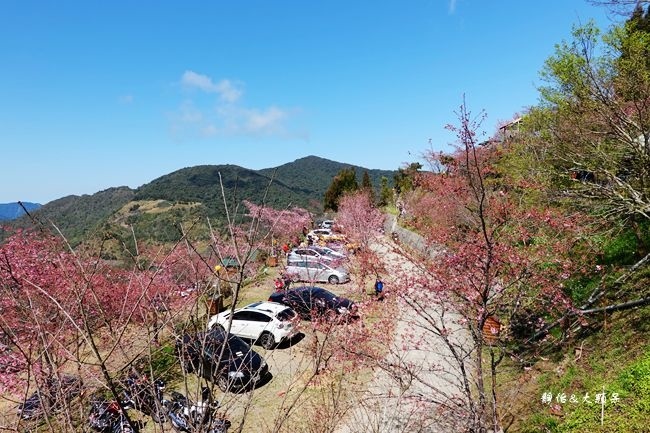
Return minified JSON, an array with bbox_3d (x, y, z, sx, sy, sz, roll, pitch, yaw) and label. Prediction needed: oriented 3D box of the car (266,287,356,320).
[{"bbox_3d":[-0.670,4.537,22.995,4.580,1.470,1.790,0,4,15],"label":"car"}]

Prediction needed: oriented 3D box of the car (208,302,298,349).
[{"bbox_3d":[-3.281,4.792,19.791,4.450,1.580,1.800,1,5,26],"label":"car"}]

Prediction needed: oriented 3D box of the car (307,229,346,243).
[{"bbox_3d":[0.199,2.187,46.443,4.400,1.530,1.760,0,4,12],"label":"car"}]

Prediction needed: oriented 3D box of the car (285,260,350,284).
[{"bbox_3d":[-0.501,3.822,30.342,4.480,1.560,1.720,0,4,12],"label":"car"}]

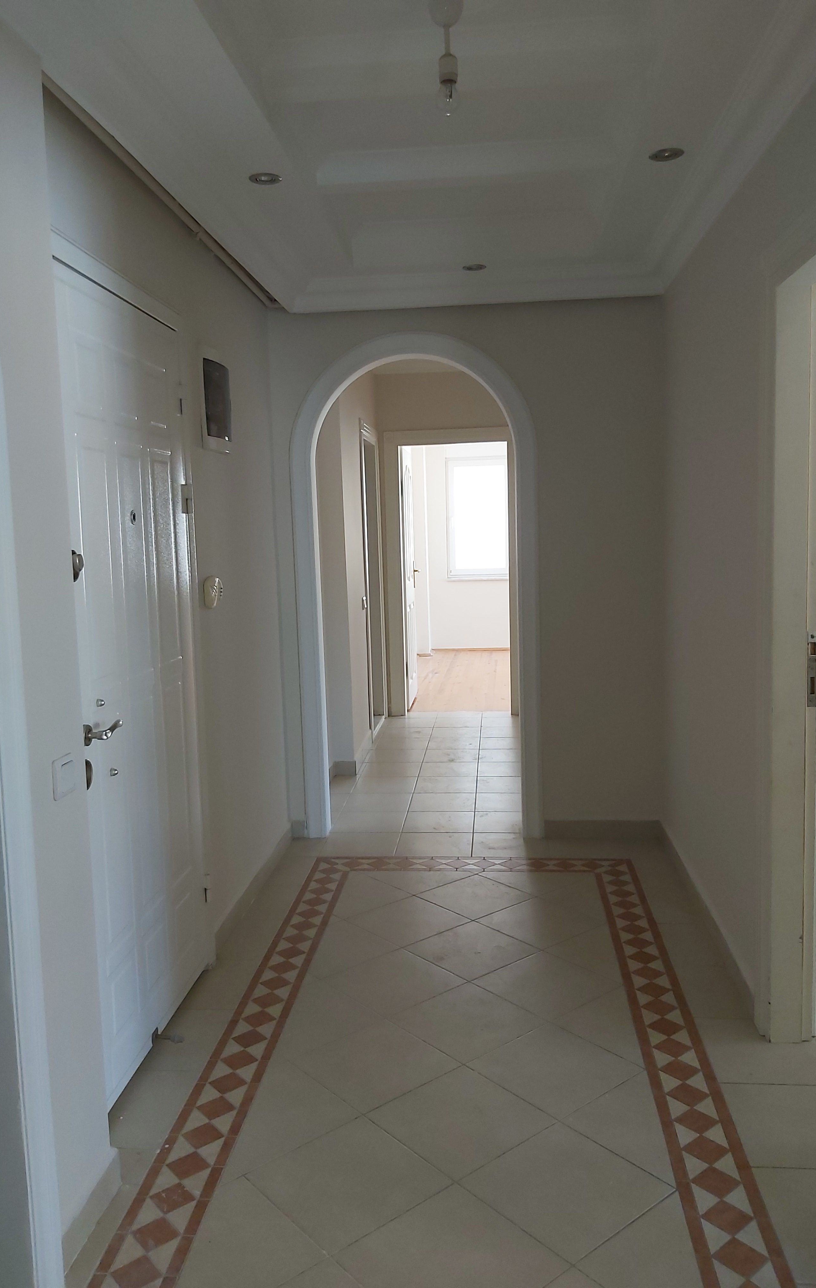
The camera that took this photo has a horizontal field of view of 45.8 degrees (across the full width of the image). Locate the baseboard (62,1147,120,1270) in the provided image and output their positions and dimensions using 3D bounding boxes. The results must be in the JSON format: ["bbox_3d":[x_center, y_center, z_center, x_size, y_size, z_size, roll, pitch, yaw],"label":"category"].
[{"bbox_3d":[-0.663,1.176,2.012,0.014,0.083,0.290,-1,7,5],"label":"baseboard"}]

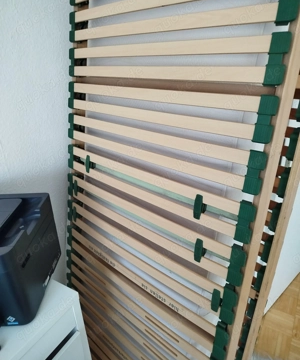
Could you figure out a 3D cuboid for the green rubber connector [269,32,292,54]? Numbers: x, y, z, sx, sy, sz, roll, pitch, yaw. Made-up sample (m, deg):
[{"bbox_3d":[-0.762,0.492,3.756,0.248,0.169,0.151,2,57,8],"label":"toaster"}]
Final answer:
[{"bbox_3d":[0.302,-0.315,0.645,0.042,0.045,0.026,19,22,39],"label":"green rubber connector"}]

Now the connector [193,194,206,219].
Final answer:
[{"bbox_3d":[0.159,0.080,0.864,0.025,0.078,0.032,19,22,39],"label":"connector"}]

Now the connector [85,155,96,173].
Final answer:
[{"bbox_3d":[-0.260,-0.070,1.224,0.028,0.081,0.032,19,22,39],"label":"connector"}]

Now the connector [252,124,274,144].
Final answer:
[{"bbox_3d":[0.285,-0.117,0.704,0.042,0.045,0.026,19,22,39],"label":"connector"}]

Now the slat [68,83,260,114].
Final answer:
[{"bbox_3d":[-0.026,-0.294,0.951,0.848,0.037,0.011,19,22,39],"label":"slat"}]

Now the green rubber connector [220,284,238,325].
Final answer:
[{"bbox_3d":[0.243,0.375,0.848,0.039,0.124,0.026,19,22,39],"label":"green rubber connector"}]

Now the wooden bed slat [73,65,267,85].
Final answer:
[{"bbox_3d":[-0.020,-0.359,0.931,0.848,0.037,0.011,19,22,39],"label":"wooden bed slat"}]

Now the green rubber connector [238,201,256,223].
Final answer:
[{"bbox_3d":[0.267,0.083,0.763,0.039,0.046,0.026,19,22,39],"label":"green rubber connector"}]

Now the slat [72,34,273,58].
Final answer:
[{"bbox_3d":[-0.014,-0.425,0.911,0.848,0.037,0.011,19,22,39],"label":"slat"}]

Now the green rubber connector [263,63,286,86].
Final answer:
[{"bbox_3d":[0.296,-0.249,0.664,0.042,0.044,0.026,19,22,39],"label":"green rubber connector"}]

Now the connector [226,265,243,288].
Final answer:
[{"bbox_3d":[0.252,0.280,0.819,0.039,0.051,0.026,19,22,39],"label":"connector"}]

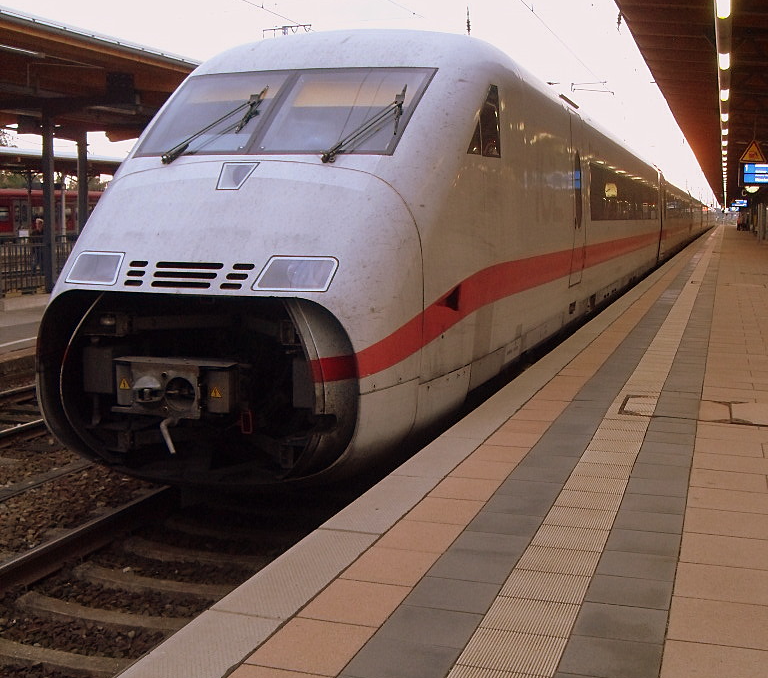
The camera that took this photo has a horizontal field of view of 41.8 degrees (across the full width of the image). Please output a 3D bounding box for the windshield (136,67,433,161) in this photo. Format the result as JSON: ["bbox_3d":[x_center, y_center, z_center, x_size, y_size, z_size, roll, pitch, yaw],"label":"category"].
[{"bbox_3d":[-0.817,-1.804,7.992,2.251,0.200,1.399,3,44,19],"label":"windshield"}]

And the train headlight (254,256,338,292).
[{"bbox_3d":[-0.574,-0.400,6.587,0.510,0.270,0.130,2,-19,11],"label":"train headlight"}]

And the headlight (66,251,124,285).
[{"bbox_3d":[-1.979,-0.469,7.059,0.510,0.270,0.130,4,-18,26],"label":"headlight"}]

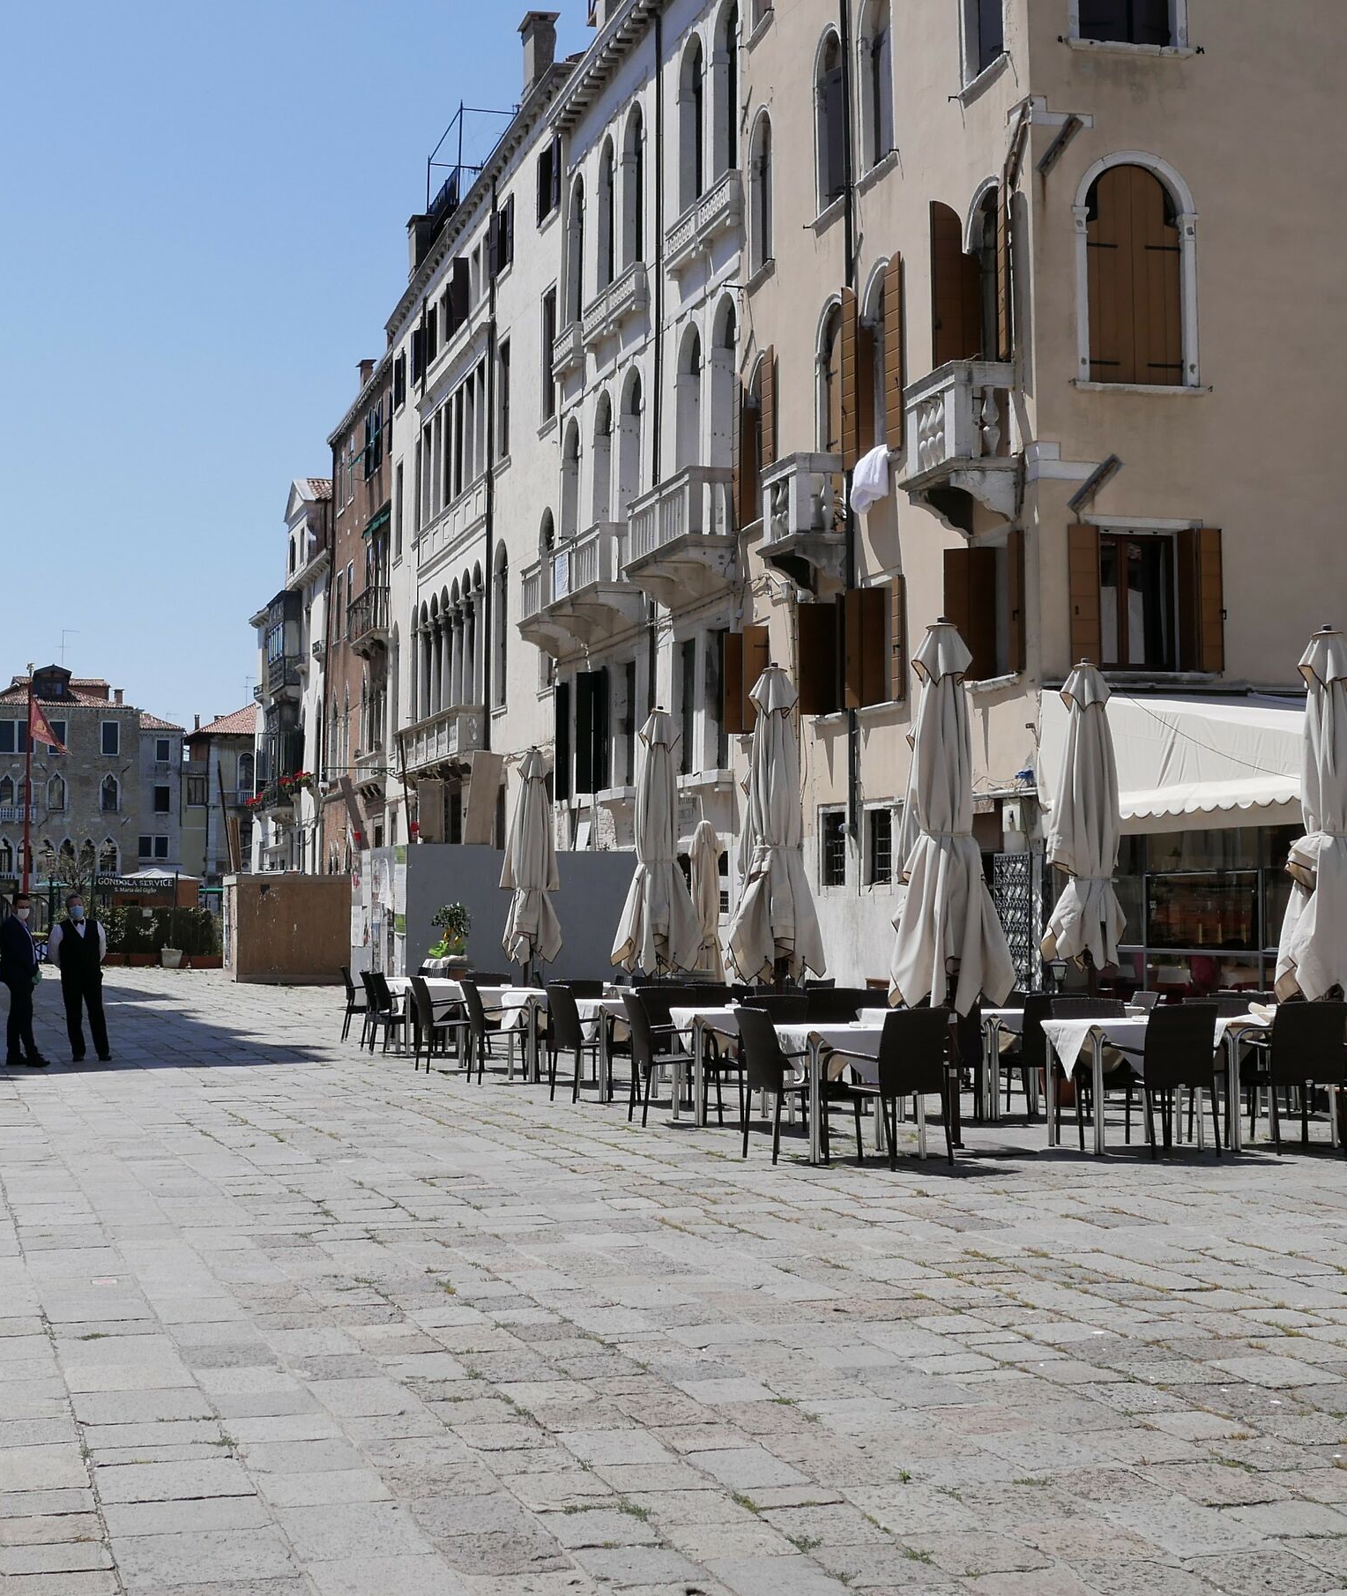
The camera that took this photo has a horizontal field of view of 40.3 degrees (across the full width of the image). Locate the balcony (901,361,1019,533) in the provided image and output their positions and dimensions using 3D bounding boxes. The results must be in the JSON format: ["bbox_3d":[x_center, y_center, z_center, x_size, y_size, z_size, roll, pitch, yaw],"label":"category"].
[{"bbox_3d":[2.890,-3.479,18.651,0.720,1.540,1.166,1,-4,-19],"label":"balcony"}]

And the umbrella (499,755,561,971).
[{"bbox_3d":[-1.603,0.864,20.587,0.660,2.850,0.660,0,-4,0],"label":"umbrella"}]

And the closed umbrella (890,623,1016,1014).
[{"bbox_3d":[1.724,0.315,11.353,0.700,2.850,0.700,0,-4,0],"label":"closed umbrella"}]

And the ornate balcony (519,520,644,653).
[{"bbox_3d":[-1.723,-3.624,32.782,0.800,1.534,4.959,1,-4,-20],"label":"ornate balcony"}]

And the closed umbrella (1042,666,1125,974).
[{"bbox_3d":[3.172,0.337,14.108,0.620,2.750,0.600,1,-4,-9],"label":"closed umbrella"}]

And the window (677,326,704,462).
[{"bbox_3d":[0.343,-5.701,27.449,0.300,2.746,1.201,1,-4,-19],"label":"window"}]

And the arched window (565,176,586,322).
[{"bbox_3d":[-1.687,-9.867,33.528,0.300,2.854,1.231,1,-4,-19],"label":"arched window"}]

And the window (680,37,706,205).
[{"bbox_3d":[0.376,-10.024,27.631,0.300,2.828,1.168,1,-4,-19],"label":"window"}]

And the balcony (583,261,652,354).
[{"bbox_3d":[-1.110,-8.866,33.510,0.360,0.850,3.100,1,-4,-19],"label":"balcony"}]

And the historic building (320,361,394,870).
[{"bbox_3d":[-3.822,-3.676,56.625,12.000,17.703,10.116,1,-4,-20],"label":"historic building"}]

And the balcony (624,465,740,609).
[{"bbox_3d":[0.069,-3.731,26.758,0.710,1.514,2.836,1,-4,-19],"label":"balcony"}]

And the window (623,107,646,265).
[{"bbox_3d":[-0.646,-9.933,30.074,0.300,2.900,1.180,2,-4,-20],"label":"window"}]

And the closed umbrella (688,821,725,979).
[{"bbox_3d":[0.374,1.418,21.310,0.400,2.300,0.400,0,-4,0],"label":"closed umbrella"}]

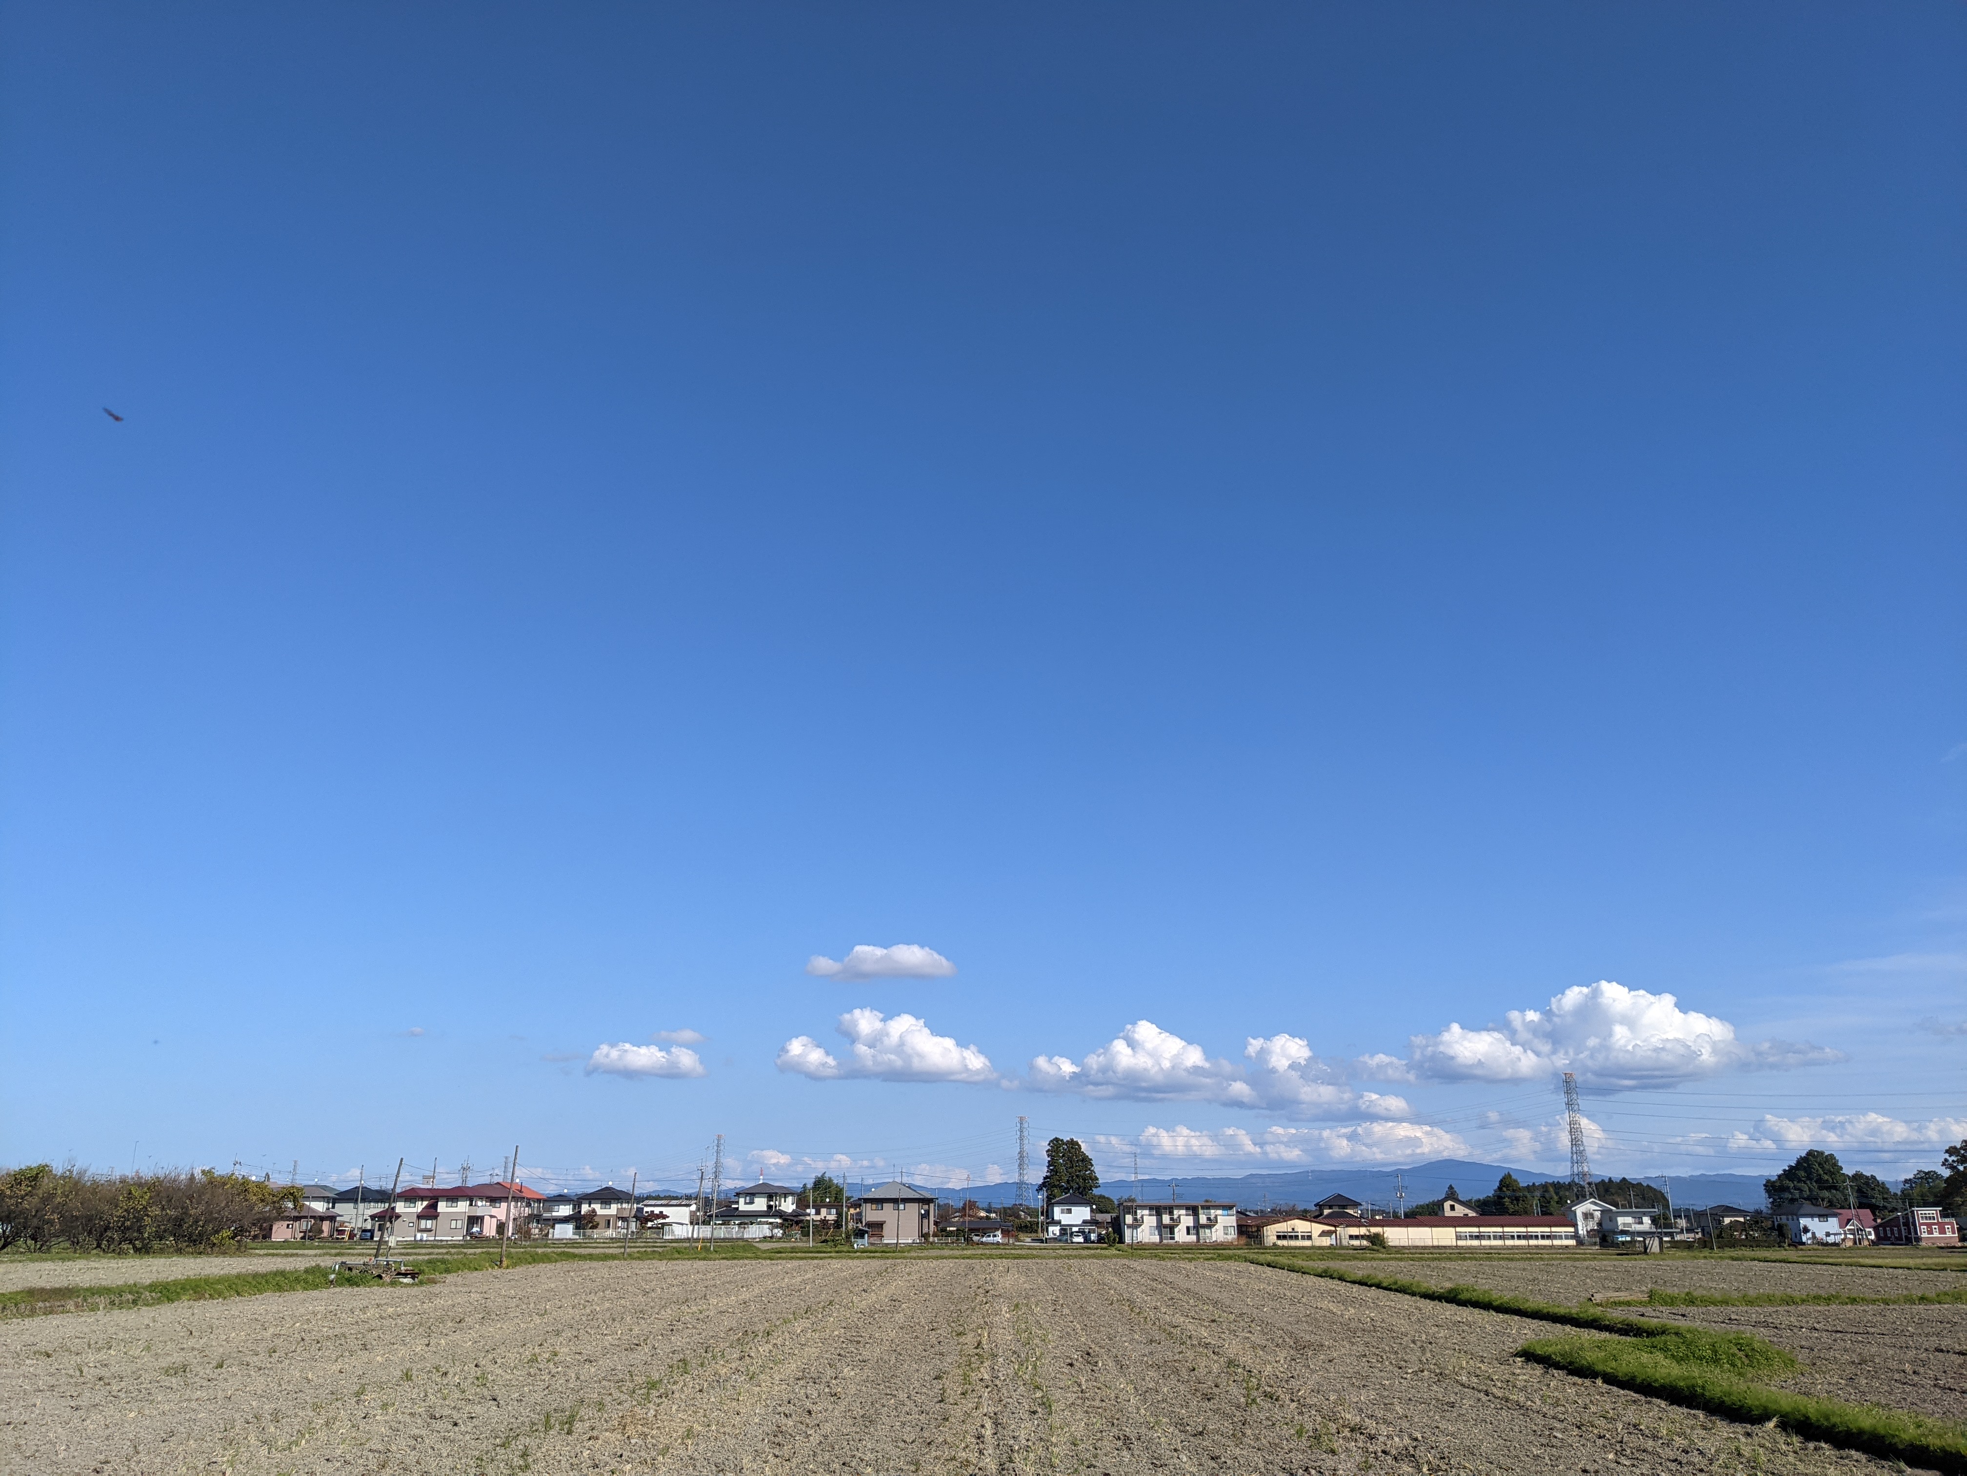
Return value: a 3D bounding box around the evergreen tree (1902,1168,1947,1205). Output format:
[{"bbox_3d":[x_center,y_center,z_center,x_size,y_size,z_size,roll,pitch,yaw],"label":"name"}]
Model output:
[{"bbox_3d":[194.730,96.070,315.750,9.200,14.180,9.000,-10,-21,29],"label":"evergreen tree"}]

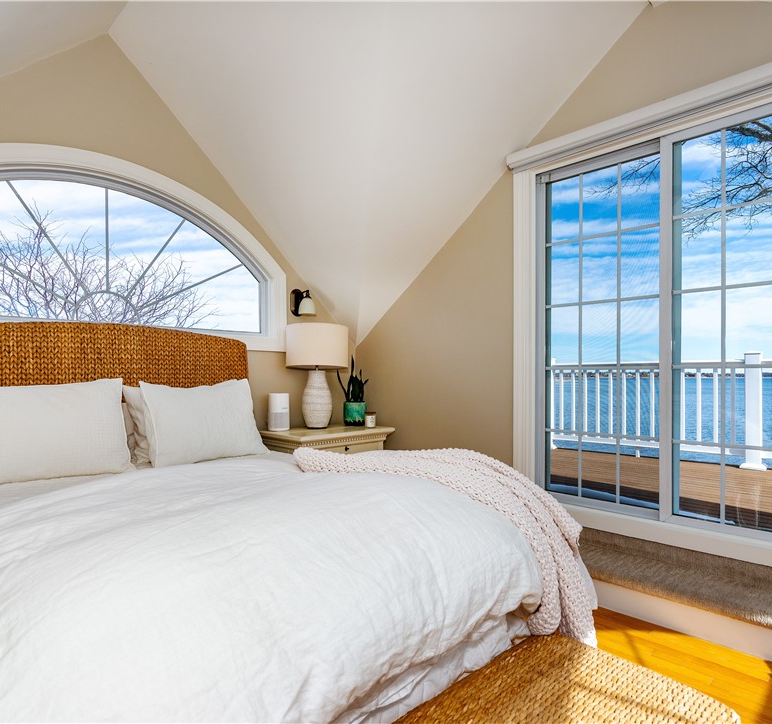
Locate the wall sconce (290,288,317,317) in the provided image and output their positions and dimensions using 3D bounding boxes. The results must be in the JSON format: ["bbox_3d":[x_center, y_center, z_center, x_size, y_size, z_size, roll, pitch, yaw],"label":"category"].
[{"bbox_3d":[-0.579,-0.428,3.643,0.201,0.186,0.131,-2,-2,45],"label":"wall sconce"}]

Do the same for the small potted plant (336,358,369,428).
[{"bbox_3d":[-0.229,0.210,3.779,0.222,0.509,0.232,0,-2,0],"label":"small potted plant"}]

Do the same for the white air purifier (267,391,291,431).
[{"bbox_3d":[-0.708,0.333,3.411,0.143,0.246,0.143,0,-2,0],"label":"white air purifier"}]

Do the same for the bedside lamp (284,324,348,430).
[{"bbox_3d":[-0.478,0.097,3.578,0.428,0.726,0.428,0,-2,0],"label":"bedside lamp"}]

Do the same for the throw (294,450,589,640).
[{"bbox_3d":[0.126,0.659,1.933,1.128,0.614,0.644,-2,-2,45],"label":"throw"}]

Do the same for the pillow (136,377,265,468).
[{"bbox_3d":[-0.974,0.308,2.753,0.655,0.453,0.161,1,-26,-45],"label":"pillow"}]

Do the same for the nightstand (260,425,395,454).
[{"bbox_3d":[-0.390,0.799,3.352,0.503,0.691,0.806,-2,-2,45],"label":"nightstand"}]

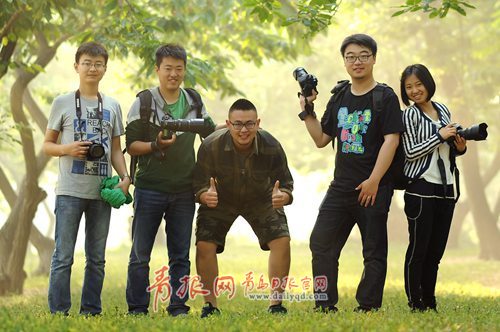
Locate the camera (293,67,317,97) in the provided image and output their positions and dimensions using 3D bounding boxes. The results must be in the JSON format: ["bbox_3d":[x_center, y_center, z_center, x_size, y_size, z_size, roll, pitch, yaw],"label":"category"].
[{"bbox_3d":[0.355,-0.535,7.480,0.110,0.170,0.140,-36,0,0],"label":"camera"}]

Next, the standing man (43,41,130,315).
[{"bbox_3d":[-1.035,0.084,7.520,0.570,1.760,0.370,0,-1,-12],"label":"standing man"}]

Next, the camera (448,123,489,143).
[{"bbox_3d":[1.362,-0.208,7.400,0.250,0.115,0.140,-4,-3,30],"label":"camera"}]

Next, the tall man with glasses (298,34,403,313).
[{"bbox_3d":[0.650,0.050,7.620,0.670,1.800,0.480,0,-1,16],"label":"tall man with glasses"}]

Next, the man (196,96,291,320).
[{"bbox_3d":[-0.030,0.270,7.400,0.640,1.370,0.700,0,-1,0],"label":"man"}]

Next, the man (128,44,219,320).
[{"bbox_3d":[-0.485,0.092,7.500,0.620,1.730,0.480,0,-1,-9],"label":"man"}]

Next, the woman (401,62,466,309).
[{"bbox_3d":[1.183,0.147,7.580,0.460,1.610,0.420,1,-2,-43],"label":"woman"}]

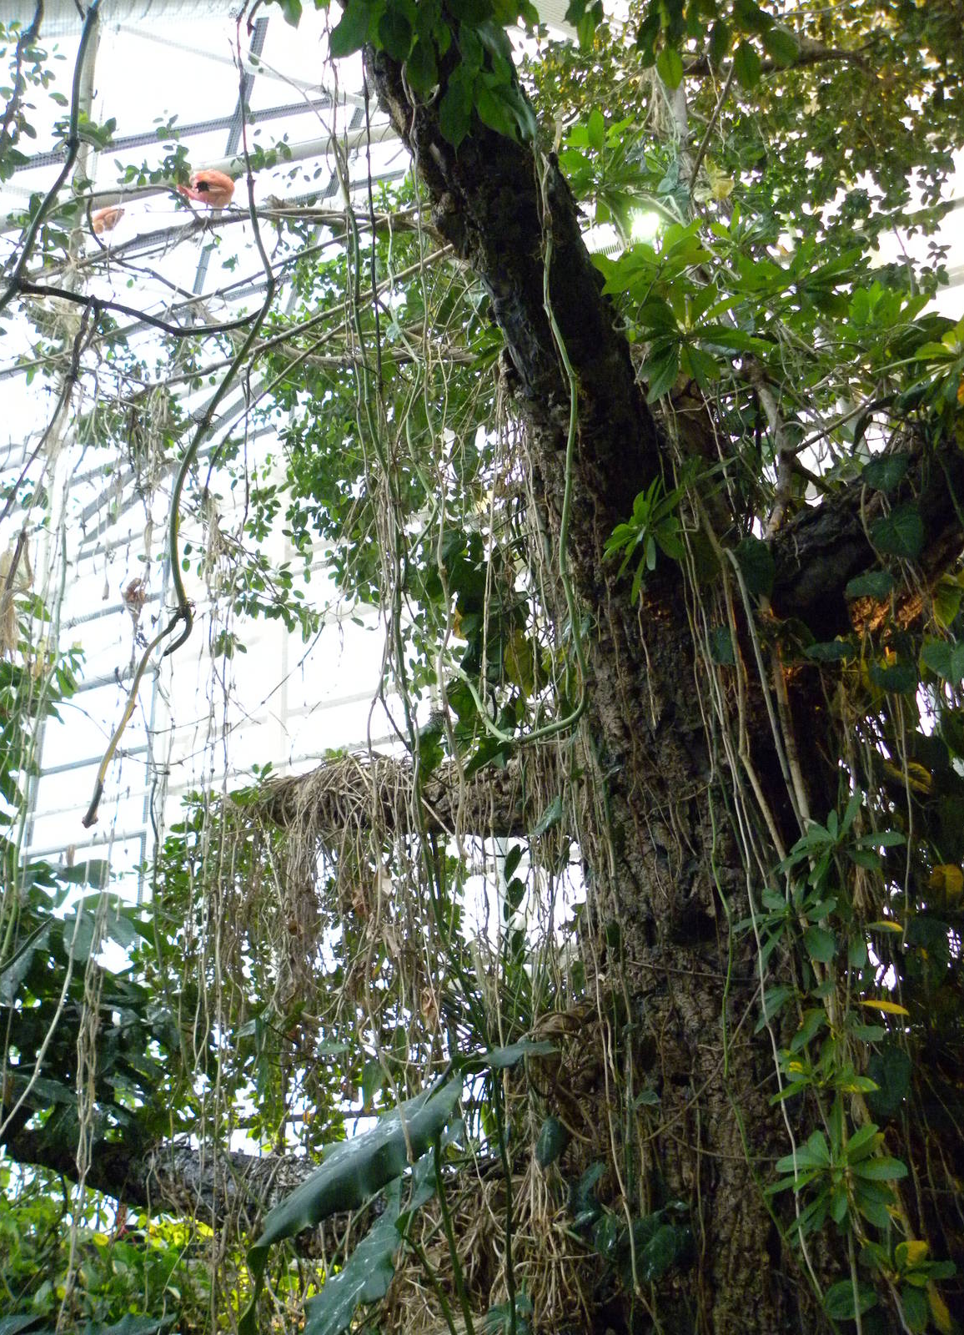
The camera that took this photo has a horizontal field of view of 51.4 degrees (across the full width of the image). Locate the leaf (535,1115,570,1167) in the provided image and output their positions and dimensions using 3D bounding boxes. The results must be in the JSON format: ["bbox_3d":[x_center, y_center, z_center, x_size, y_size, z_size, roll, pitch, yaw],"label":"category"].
[{"bbox_3d":[0.190,1.275,2.700,0.085,0.135,0.040,2,-25,15],"label":"leaf"}]

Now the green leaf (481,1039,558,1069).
[{"bbox_3d":[0.095,1.023,2.650,0.205,0.030,0.085,-2,10,8],"label":"green leaf"}]

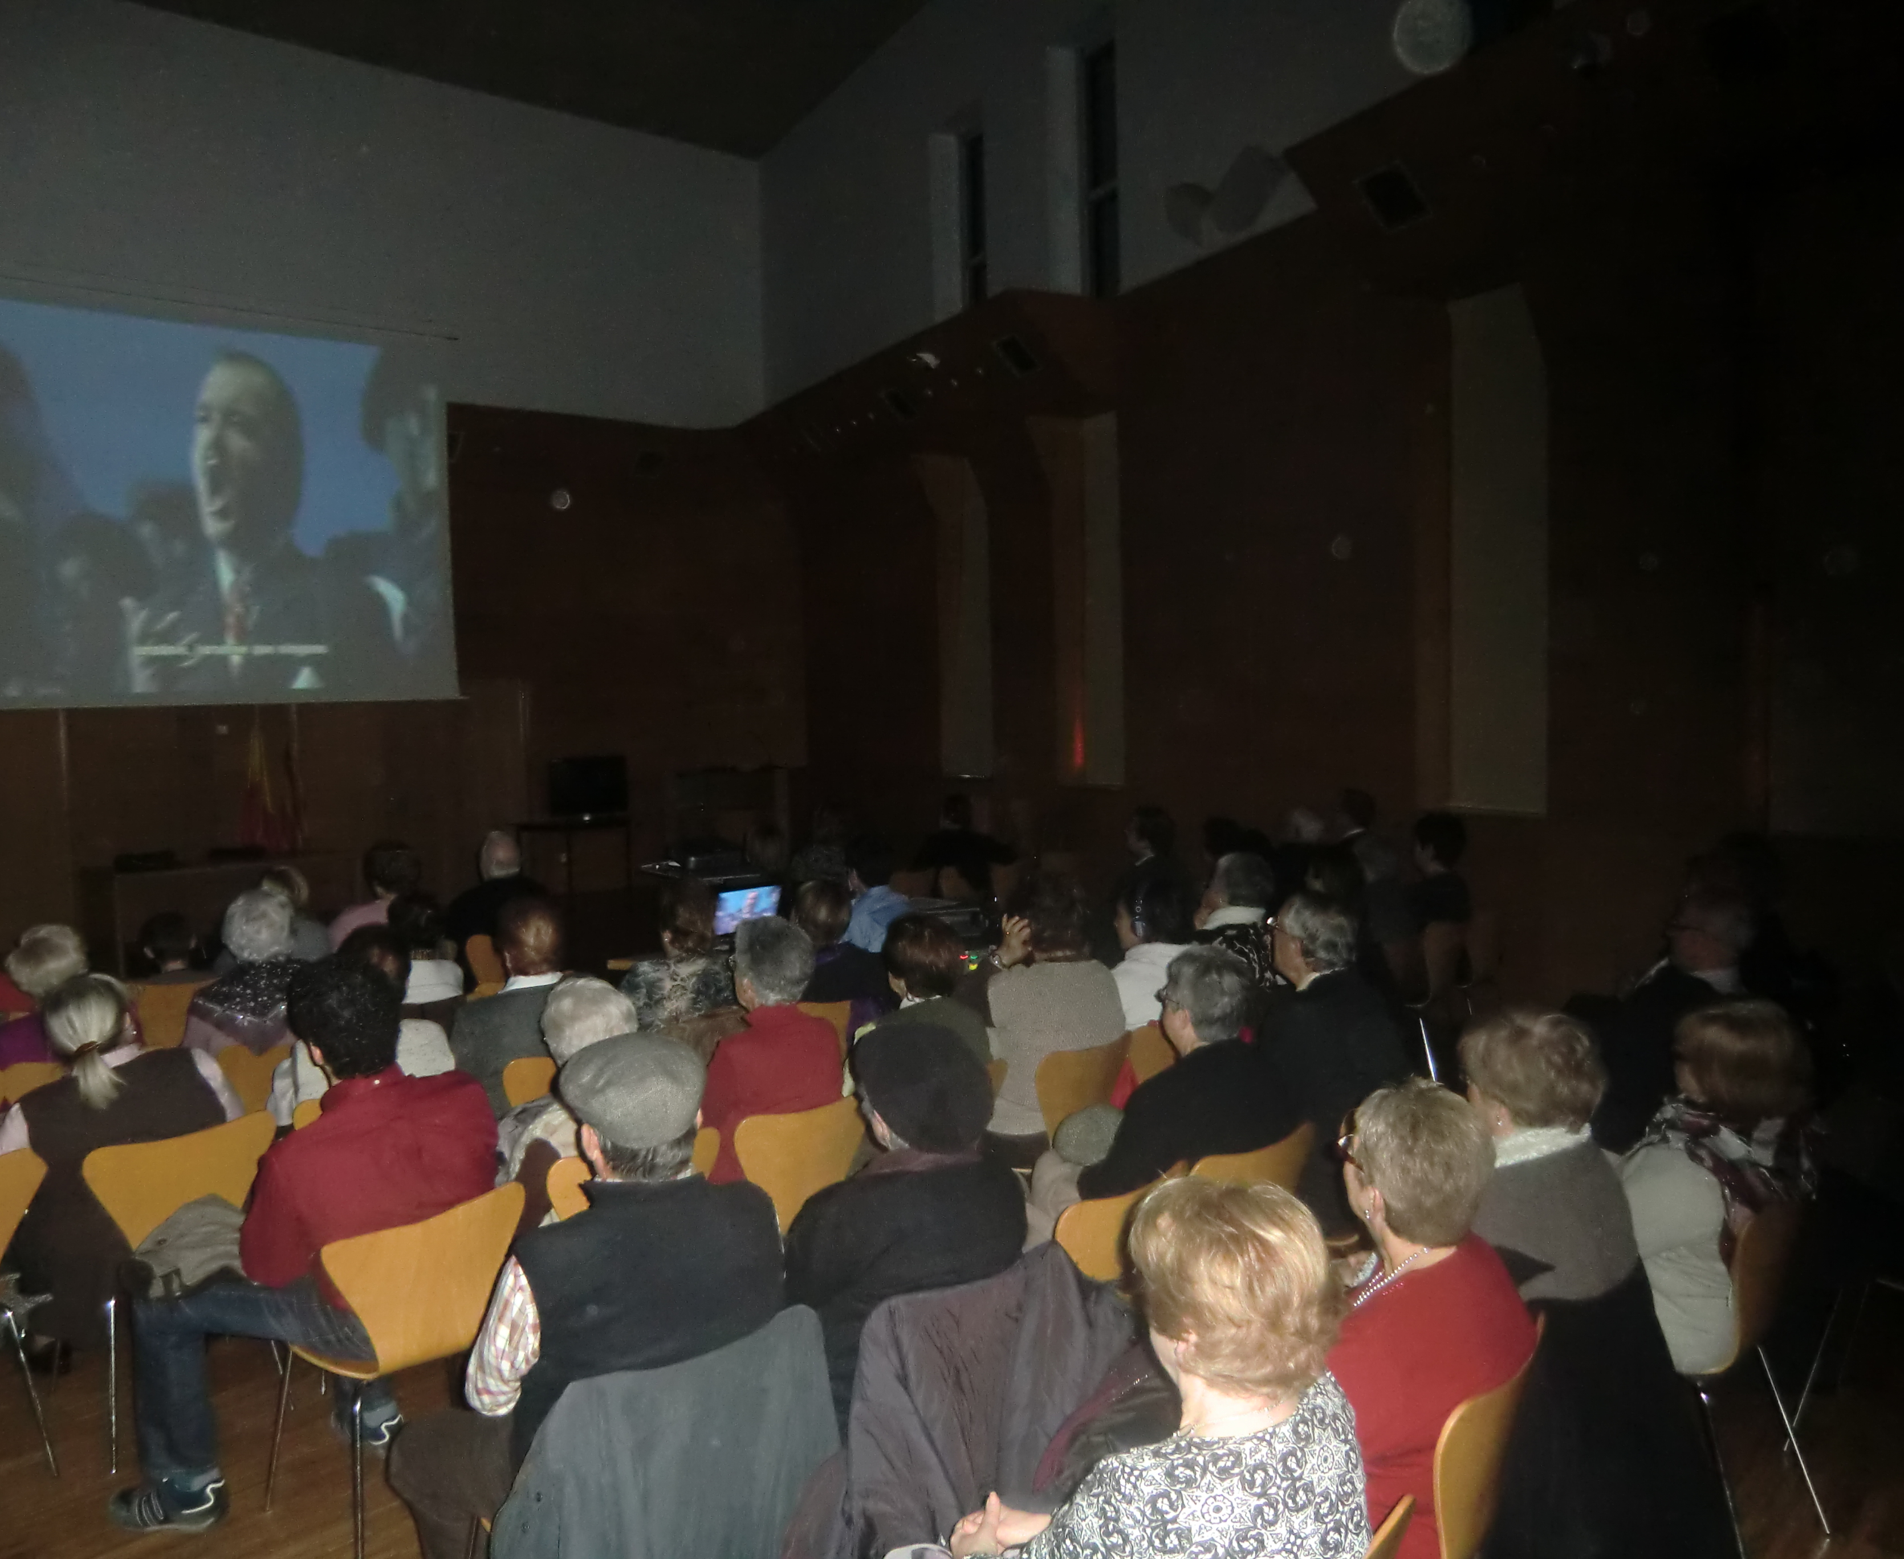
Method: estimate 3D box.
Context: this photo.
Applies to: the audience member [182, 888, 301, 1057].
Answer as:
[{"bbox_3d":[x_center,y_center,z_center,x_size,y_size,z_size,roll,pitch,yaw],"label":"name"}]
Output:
[{"bbox_3d":[-2.402,0.986,4.962,0.520,1.260,0.800,-4,4,-36],"label":"audience member"}]

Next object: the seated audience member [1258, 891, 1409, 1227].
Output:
[{"bbox_3d":[0.826,0.921,3.926,0.511,1.264,0.743,-4,4,-42],"label":"seated audience member"}]

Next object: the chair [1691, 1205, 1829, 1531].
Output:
[{"bbox_3d":[1.514,1.208,3.036,0.473,0.762,0.511,-4,4,-43],"label":"chair"}]

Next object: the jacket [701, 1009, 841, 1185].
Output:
[{"bbox_3d":[-0.456,0.856,3.710,0.425,0.579,0.290,-3,4,-35],"label":"jacket"}]

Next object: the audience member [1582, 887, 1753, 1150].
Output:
[{"bbox_3d":[1.971,0.922,4.253,0.800,1.250,0.520,2,4,44],"label":"audience member"}]

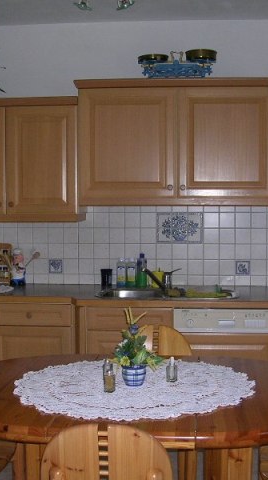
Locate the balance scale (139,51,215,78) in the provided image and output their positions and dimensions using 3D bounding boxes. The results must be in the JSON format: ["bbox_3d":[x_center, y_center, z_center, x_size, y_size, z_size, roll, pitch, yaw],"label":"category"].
[{"bbox_3d":[0.254,-1.039,4.190,0.452,0.164,0.200,0,4,5],"label":"balance scale"}]

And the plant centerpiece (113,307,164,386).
[{"bbox_3d":[0.015,0.389,2.587,0.190,0.295,0.175,0,3,5],"label":"plant centerpiece"}]

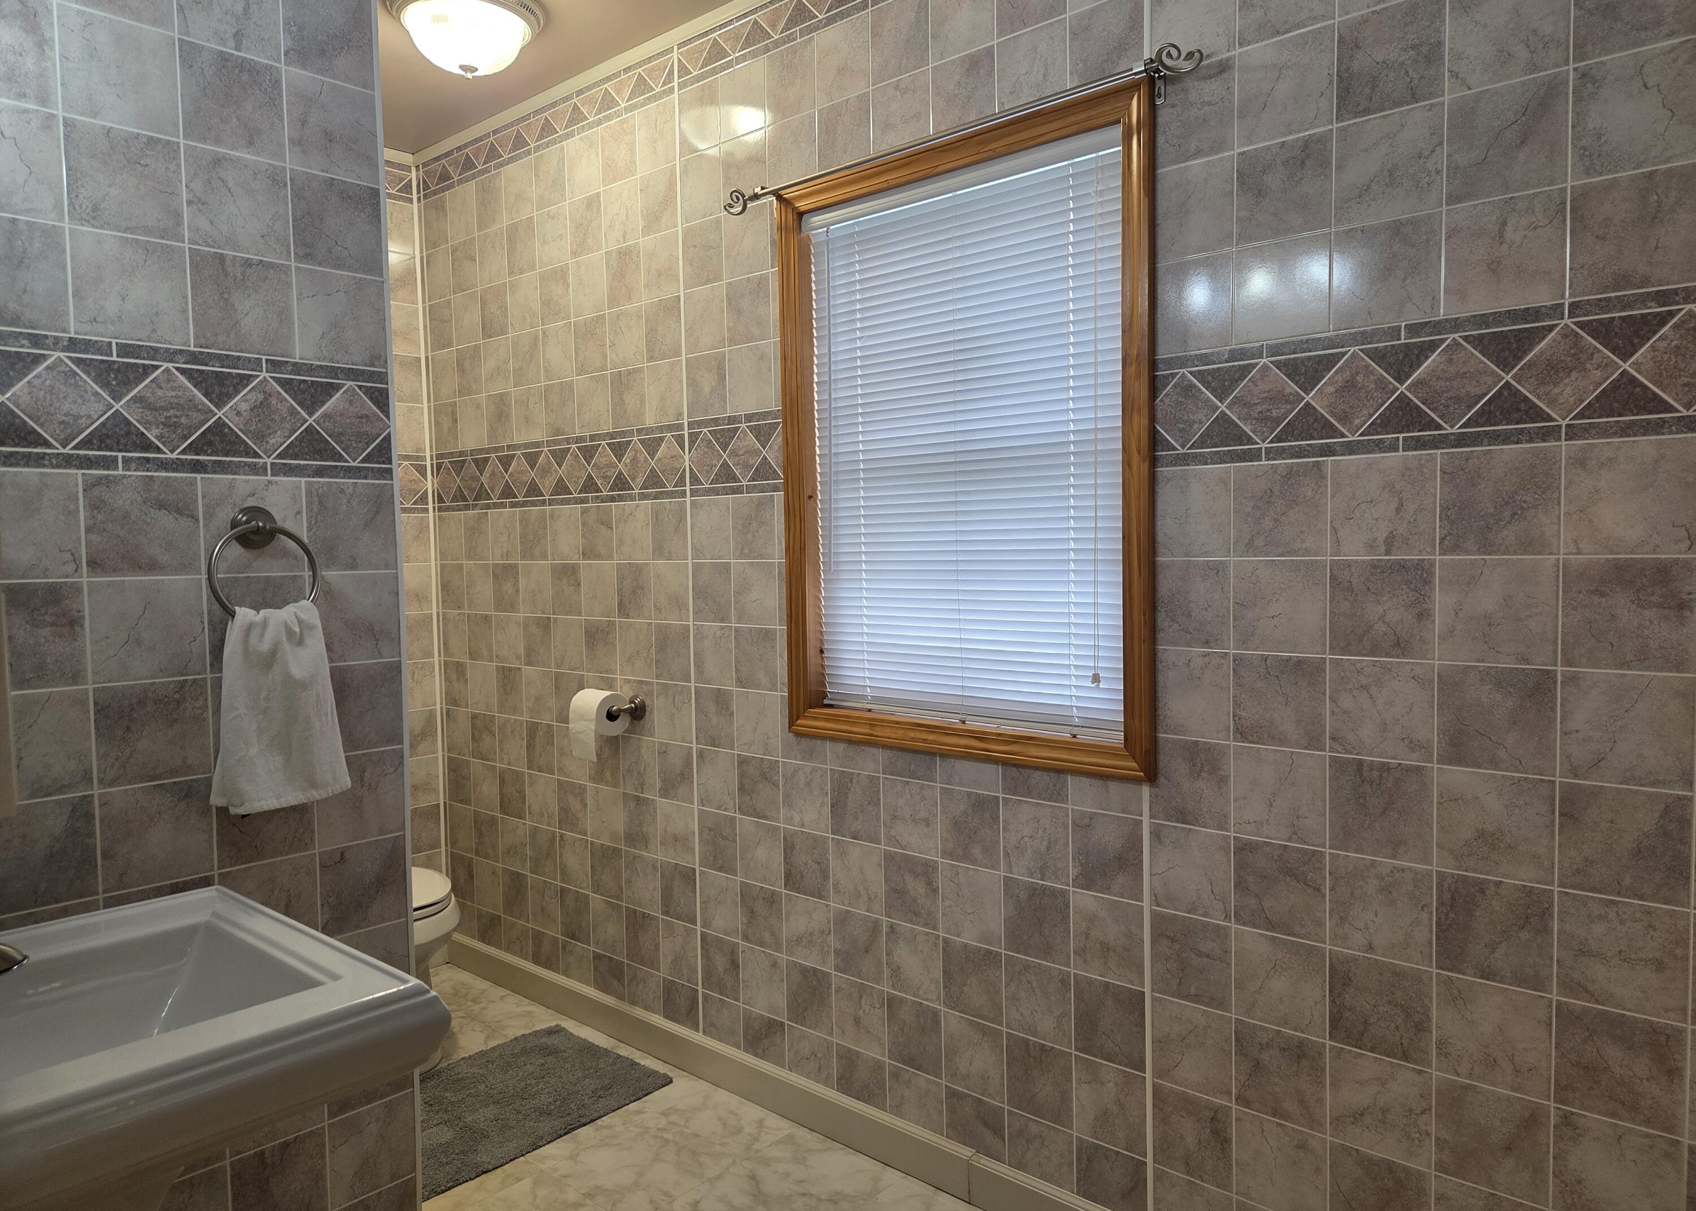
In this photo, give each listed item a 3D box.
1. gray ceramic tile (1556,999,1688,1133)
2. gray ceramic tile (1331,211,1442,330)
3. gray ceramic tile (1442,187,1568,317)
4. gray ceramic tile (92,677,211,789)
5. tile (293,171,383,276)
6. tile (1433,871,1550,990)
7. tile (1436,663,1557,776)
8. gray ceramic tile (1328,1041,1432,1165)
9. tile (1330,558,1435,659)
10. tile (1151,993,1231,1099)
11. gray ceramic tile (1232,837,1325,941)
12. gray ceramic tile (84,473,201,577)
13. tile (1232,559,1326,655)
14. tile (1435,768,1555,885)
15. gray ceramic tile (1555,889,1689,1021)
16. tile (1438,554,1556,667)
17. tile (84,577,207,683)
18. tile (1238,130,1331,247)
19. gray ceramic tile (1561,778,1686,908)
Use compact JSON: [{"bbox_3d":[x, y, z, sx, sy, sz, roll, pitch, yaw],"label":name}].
[{"bbox_3d":[1.037,0.620,1.514,0.150,0.150,0.010,2,4,42],"label":"gray ceramic tile"},{"bbox_3d":[0.794,-0.491,1.661,0.150,0.150,0.010,2,4,42],"label":"gray ceramic tile"},{"bbox_3d":[0.907,-0.486,1.559,0.150,0.149,0.010,2,4,42],"label":"gray ceramic tile"},{"bbox_3d":[-1.030,0.188,1.673,0.010,0.150,0.152,2,4,42],"label":"gray ceramic tile"},{"bbox_3d":[-0.843,-0.627,1.859,0.010,0.153,0.150,2,4,42],"label":"tile"},{"bbox_3d":[0.922,0.464,1.609,0.150,0.150,0.010,2,4,42],"label":"tile"},{"bbox_3d":[0.921,0.161,1.598,0.150,0.150,0.010,2,4,42],"label":"tile"},{"bbox_3d":[0.815,0.766,1.730,0.152,0.153,0.010,2,4,42],"label":"gray ceramic tile"},{"bbox_3d":[0.805,0.004,1.692,0.150,0.150,0.010,2,4,42],"label":"tile"},{"bbox_3d":[0.591,0.759,1.931,0.146,0.150,0.010,2,4,42],"label":"tile"},{"bbox_3d":[0.697,0.457,1.815,0.150,0.150,0.010,2,4,42],"label":"gray ceramic tile"},{"bbox_3d":[-1.036,-0.116,1.656,0.010,0.150,0.150,2,4,42],"label":"gray ceramic tile"},{"bbox_3d":[0.692,0.001,1.794,0.150,0.150,0.010,2,4,42],"label":"tile"},{"bbox_3d":[0.919,0.312,1.601,0.150,0.150,0.010,2,4,42],"label":"tile"},{"bbox_3d":[1.040,0.470,1.513,0.150,0.150,0.010,2,4,42],"label":"gray ceramic tile"},{"bbox_3d":[0.918,0.008,1.590,0.150,0.150,0.010,2,4,42],"label":"tile"},{"bbox_3d":[-1.033,0.036,1.664,0.010,0.150,0.150,2,4,42],"label":"tile"},{"bbox_3d":[0.679,-0.646,1.756,0.150,0.150,0.010,2,4,42],"label":"tile"},{"bbox_3d":[1.034,0.316,1.501,0.150,0.151,0.010,2,4,42],"label":"gray ceramic tile"}]

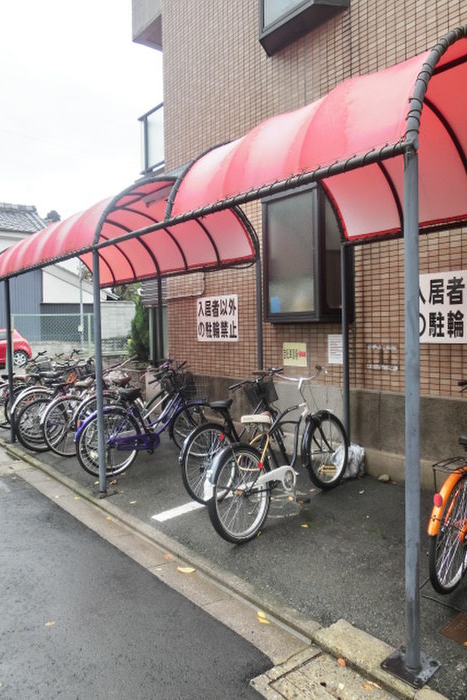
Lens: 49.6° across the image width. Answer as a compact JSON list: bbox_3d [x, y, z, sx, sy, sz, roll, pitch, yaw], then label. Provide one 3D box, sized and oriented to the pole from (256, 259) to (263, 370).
[{"bbox_3d":[0.308,0.065,5.814,0.065,2.242,0.065,-3,3,-39],"label":"pole"}]

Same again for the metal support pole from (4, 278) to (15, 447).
[{"bbox_3d":[-2.978,0.161,6.749,0.070,2.167,0.070,-3,3,-39],"label":"metal support pole"}]

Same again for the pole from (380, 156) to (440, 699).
[{"bbox_3d":[0.762,0.269,2.150,0.190,2.233,0.190,-3,3,-39],"label":"pole"}]

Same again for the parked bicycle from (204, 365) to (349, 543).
[{"bbox_3d":[0.412,0.699,3.958,0.660,1.180,1.870,1,3,40],"label":"parked bicycle"}]

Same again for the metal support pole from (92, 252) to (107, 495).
[{"bbox_3d":[-1.225,0.209,4.598,0.065,2.194,0.065,-3,3,-39],"label":"metal support pole"}]

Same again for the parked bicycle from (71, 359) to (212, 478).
[{"bbox_3d":[-0.814,0.713,5.416,1.820,1.100,0.580,-3,3,-36],"label":"parked bicycle"}]

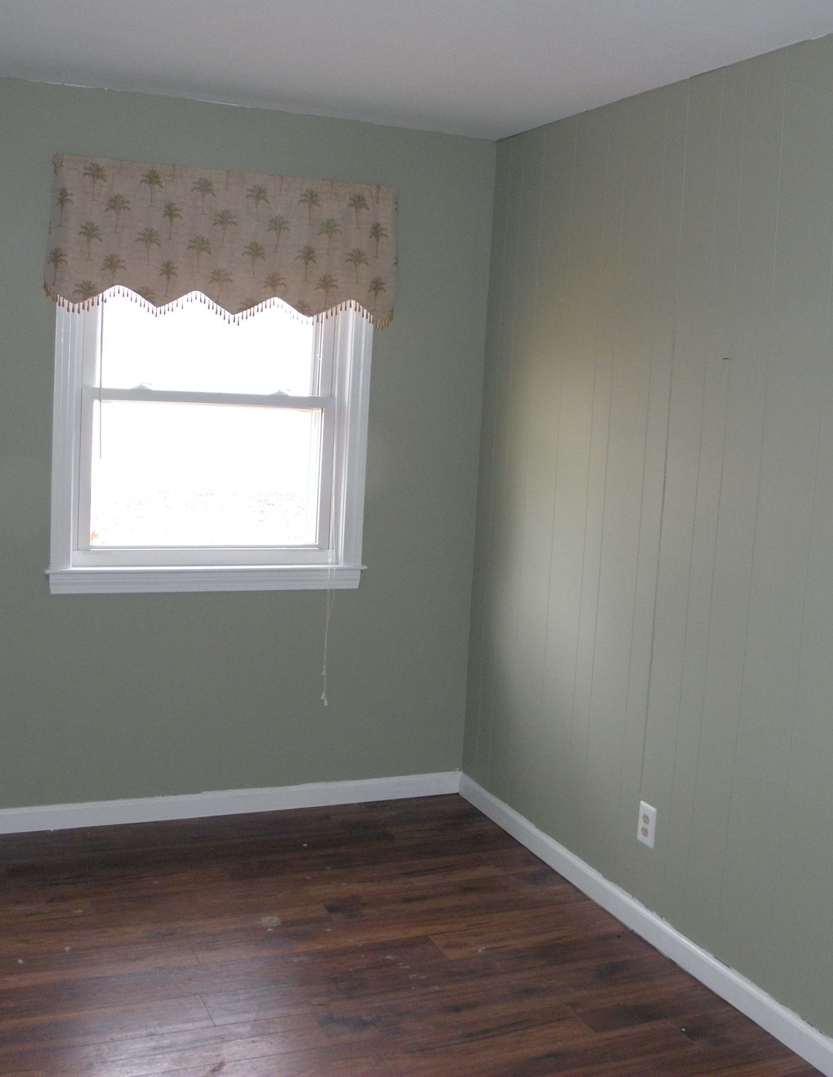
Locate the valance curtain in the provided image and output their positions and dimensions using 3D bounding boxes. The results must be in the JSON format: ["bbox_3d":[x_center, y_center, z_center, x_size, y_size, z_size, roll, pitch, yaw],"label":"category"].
[{"bbox_3d":[-0.615,-0.955,3.768,1.135,0.450,0.085,0,8,-24],"label":"valance curtain"}]

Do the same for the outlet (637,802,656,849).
[{"bbox_3d":[0.656,0.814,3.298,0.008,0.116,0.072,0,8,-24],"label":"outlet"}]

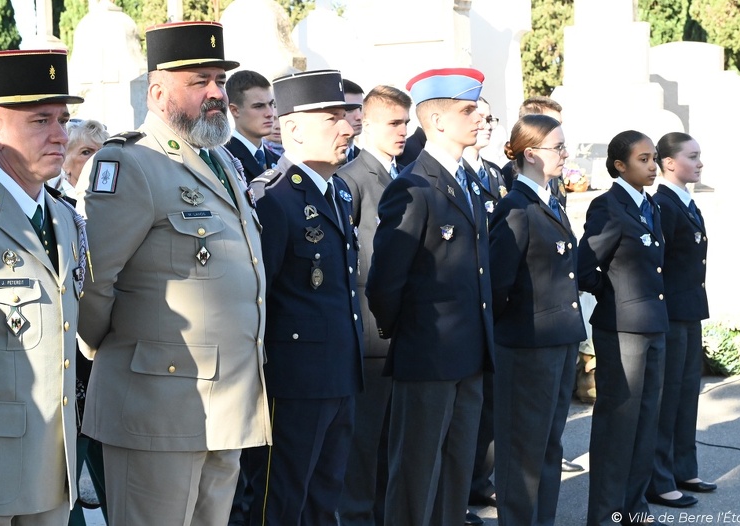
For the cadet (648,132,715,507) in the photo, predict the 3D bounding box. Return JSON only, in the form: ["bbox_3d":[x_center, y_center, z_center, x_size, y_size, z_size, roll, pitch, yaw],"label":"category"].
[{"bbox_3d":[1.375,0.243,6.850,0.330,1.660,0.470,2,4,33],"label":"cadet"}]

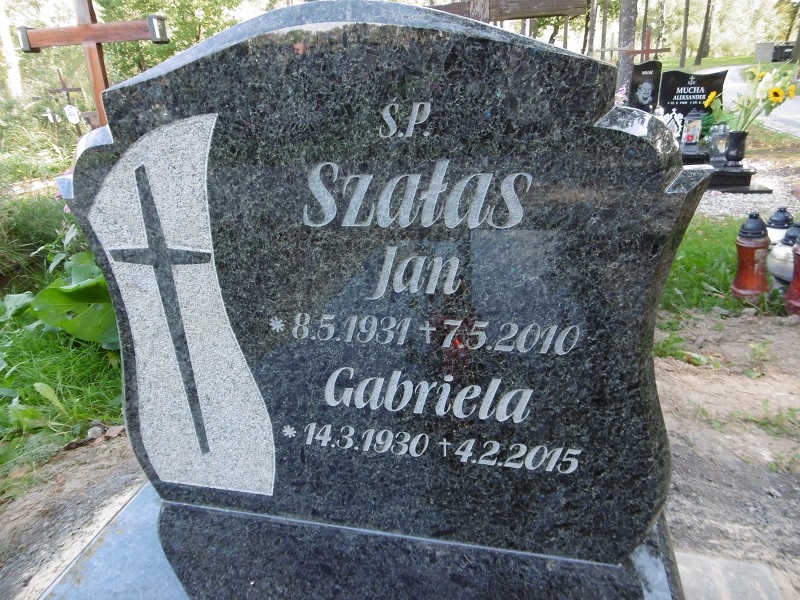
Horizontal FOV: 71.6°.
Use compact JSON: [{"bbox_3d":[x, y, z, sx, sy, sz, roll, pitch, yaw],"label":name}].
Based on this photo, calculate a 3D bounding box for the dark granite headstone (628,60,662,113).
[{"bbox_3d":[2.533,-2.056,5.767,0.260,0.770,0.090,2,21,13],"label":"dark granite headstone"}]

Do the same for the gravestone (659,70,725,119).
[{"bbox_3d":[2.966,-1.981,5.688,0.600,0.660,0.090,2,21,13],"label":"gravestone"}]

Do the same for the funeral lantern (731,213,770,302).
[{"bbox_3d":[1.269,-0.150,2.000,0.120,0.325,0.120,-2,21,15],"label":"funeral lantern"}]

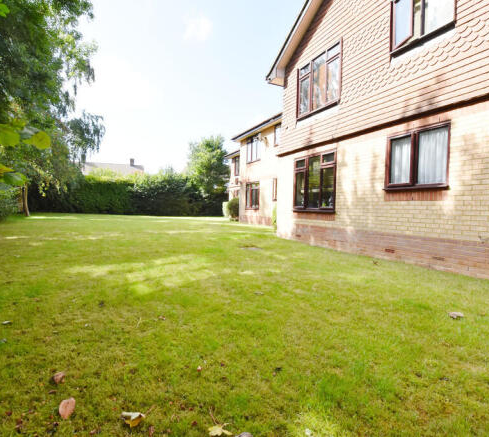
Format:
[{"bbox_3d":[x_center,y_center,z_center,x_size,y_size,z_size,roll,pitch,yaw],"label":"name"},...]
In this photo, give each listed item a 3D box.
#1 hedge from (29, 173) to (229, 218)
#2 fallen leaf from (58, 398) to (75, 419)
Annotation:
[{"bbox_3d":[-10.139,-2.095,24.438,16.800,3.350,1.800,1,2,-4],"label":"hedge"},{"bbox_3d":[-0.819,0.878,1.260,0.062,0.022,0.115,0,2,-24],"label":"fallen leaf"}]

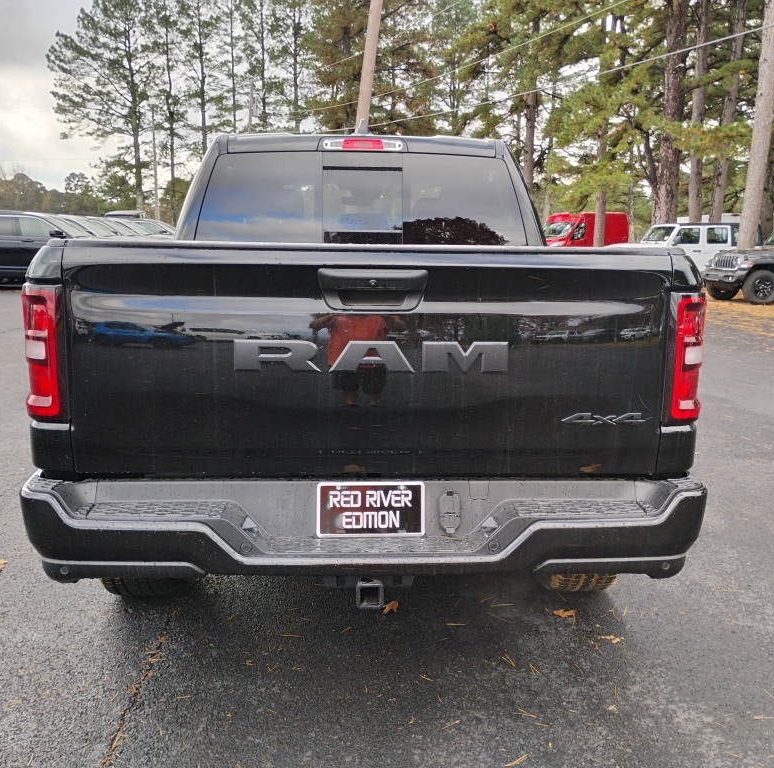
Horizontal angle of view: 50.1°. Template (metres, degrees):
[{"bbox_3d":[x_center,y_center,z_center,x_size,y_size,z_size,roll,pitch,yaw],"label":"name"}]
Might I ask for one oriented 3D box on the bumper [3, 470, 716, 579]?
[{"bbox_3d":[-0.049,0.402,2.440,1.970,0.255,0.360,0,11,-3],"label":"bumper"}]

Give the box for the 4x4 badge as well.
[{"bbox_3d":[0.618,0.101,2.346,0.250,0.042,0.010,0,11,-3],"label":"4x4 badge"}]

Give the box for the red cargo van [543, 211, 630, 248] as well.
[{"bbox_3d":[9.355,-7.177,41.000,5.700,2.550,2.050,-8,14,-39],"label":"red cargo van"}]

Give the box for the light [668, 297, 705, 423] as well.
[{"bbox_3d":[0.854,-0.078,2.407,0.145,0.380,0.175,0,11,-3],"label":"light"}]

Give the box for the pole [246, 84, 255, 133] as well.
[{"bbox_3d":[-8.608,-13.556,51.688,0.290,10.400,0.290,4,10,-1],"label":"pole"}]

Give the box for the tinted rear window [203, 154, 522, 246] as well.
[{"bbox_3d":[-0.123,-0.889,4.074,1.640,0.490,0.110,0,-3,-3],"label":"tinted rear window"}]

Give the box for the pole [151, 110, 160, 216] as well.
[{"bbox_3d":[-16.459,-14.710,59.100,0.280,9.680,0.280,1,11,0],"label":"pole"}]

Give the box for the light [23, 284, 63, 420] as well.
[{"bbox_3d":[-0.940,-0.091,2.317,0.145,0.380,0.175,0,11,-3],"label":"light"}]

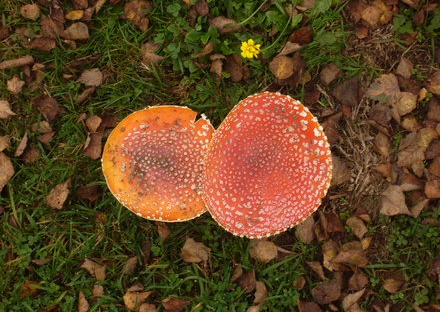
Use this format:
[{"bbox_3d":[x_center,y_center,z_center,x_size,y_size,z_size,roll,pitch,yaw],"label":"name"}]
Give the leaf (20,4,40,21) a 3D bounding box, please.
[{"bbox_3d":[-0.229,-0.173,1.612,0.023,0.008,0.021,8,83,1],"label":"leaf"}]

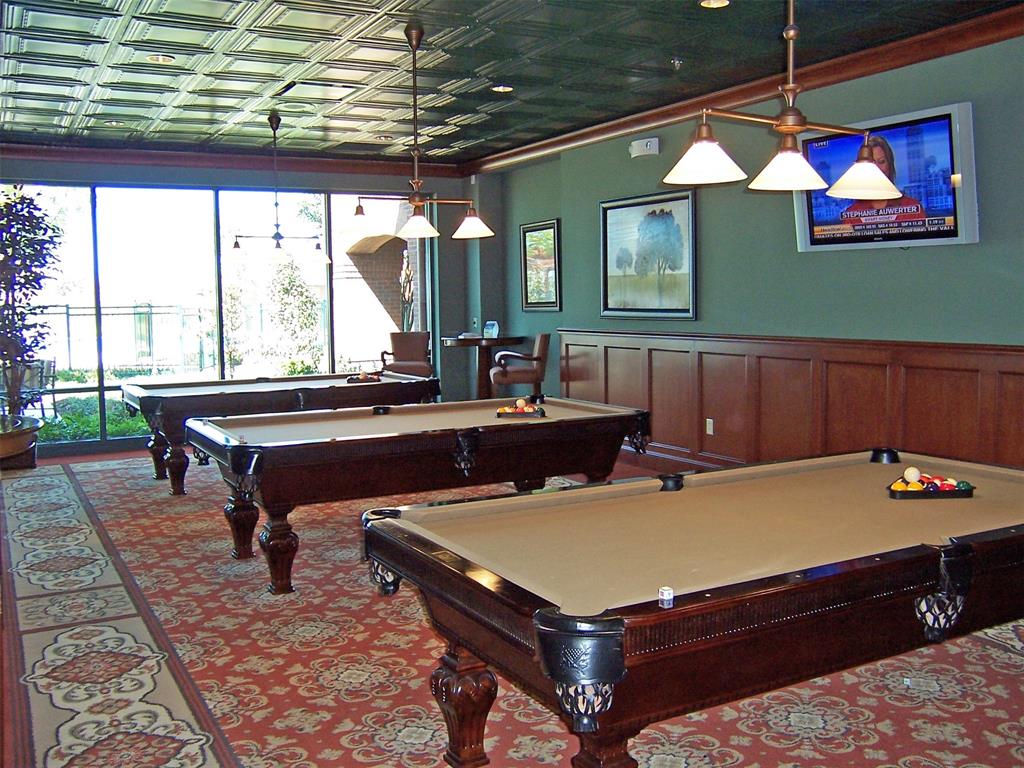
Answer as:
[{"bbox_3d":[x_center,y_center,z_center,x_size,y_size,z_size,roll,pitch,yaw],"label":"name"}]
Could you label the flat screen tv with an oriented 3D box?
[{"bbox_3d":[2.178,-1.180,5.797,0.110,0.735,1.235,-13,10,-27],"label":"flat screen tv"}]

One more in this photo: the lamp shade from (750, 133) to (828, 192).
[{"bbox_3d":[0.868,-0.700,3.066,0.250,0.165,0.250,-1,5,0],"label":"lamp shade"}]

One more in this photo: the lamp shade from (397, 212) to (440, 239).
[{"bbox_3d":[-0.544,-0.932,5.672,0.255,0.155,0.255,-1,5,0],"label":"lamp shade"}]

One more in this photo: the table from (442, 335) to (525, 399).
[{"bbox_3d":[-0.289,0.068,10.000,0.850,1.075,0.850,-1,5,0],"label":"table"}]

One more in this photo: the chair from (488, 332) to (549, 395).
[{"bbox_3d":[0.079,0.077,9.620,0.630,1.110,0.570,-1,5,-6],"label":"chair"}]

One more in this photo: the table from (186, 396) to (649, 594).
[{"bbox_3d":[-0.535,0.585,5.814,2.510,0.790,1.370,-4,6,-28],"label":"table"}]

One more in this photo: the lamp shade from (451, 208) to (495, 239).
[{"bbox_3d":[-0.238,-0.964,5.836,0.255,0.165,0.255,-1,5,0],"label":"lamp shade"}]

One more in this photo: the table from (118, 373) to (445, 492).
[{"bbox_3d":[-1.950,0.385,8.367,2.510,0.790,1.370,-4,6,-28],"label":"table"}]

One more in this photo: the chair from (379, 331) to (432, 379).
[{"bbox_3d":[-1.124,0.025,10.450,0.570,1.110,0.620,-1,5,-2],"label":"chair"}]

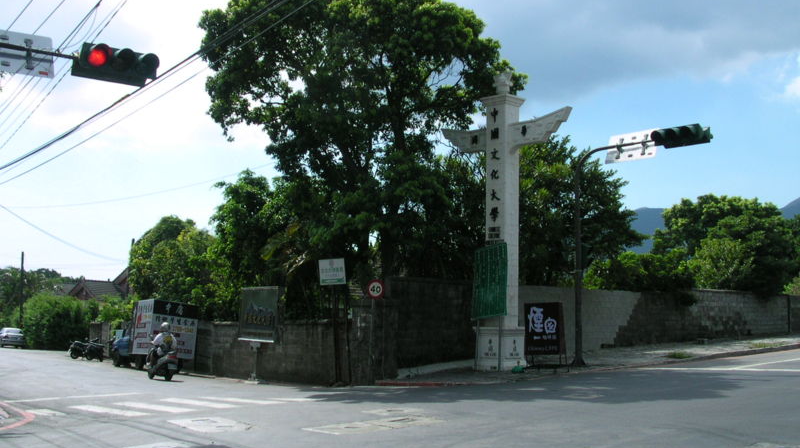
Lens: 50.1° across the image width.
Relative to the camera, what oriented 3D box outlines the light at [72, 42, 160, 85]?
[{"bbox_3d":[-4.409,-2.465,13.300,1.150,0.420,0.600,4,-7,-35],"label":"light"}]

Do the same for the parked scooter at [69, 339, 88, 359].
[{"bbox_3d":[-14.565,5.672,38.800,0.680,1.080,1.800,5,-8,-42],"label":"parked scooter"}]

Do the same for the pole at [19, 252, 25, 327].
[{"bbox_3d":[-29.191,5.905,66.000,0.250,7.500,0.250,0,-6,0],"label":"pole"}]

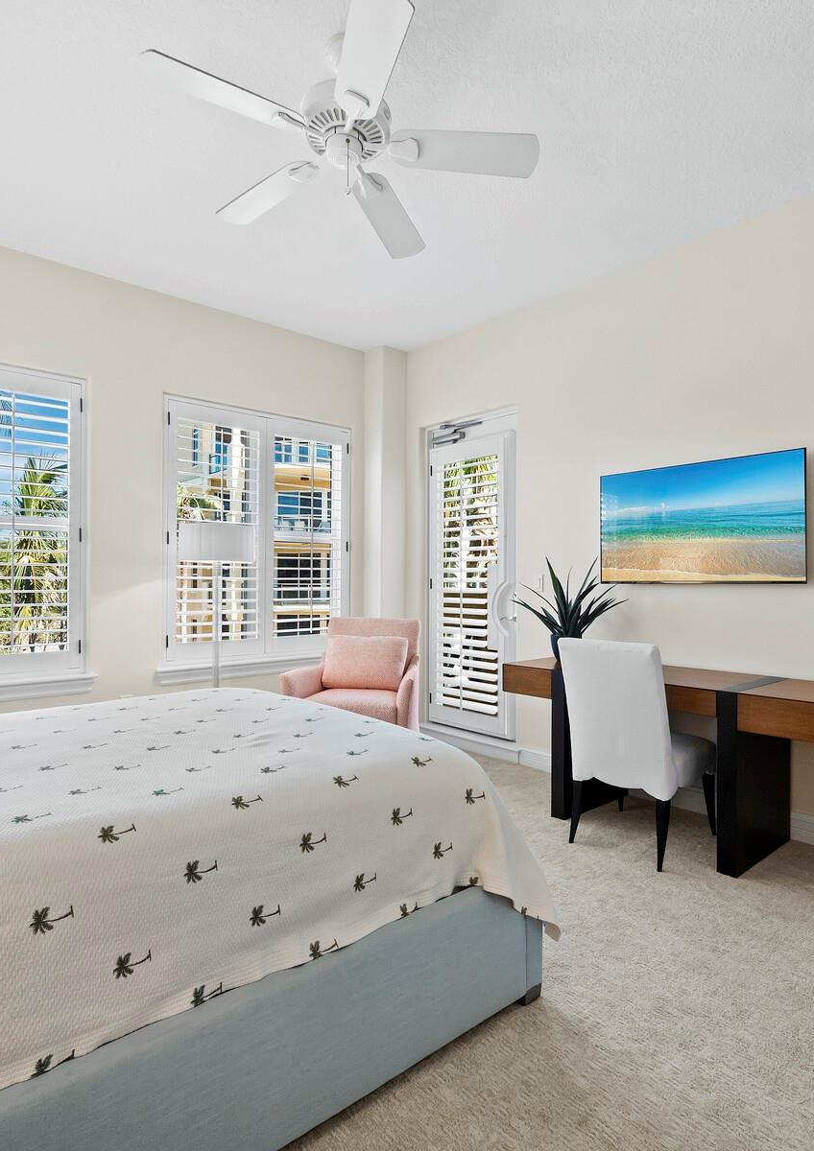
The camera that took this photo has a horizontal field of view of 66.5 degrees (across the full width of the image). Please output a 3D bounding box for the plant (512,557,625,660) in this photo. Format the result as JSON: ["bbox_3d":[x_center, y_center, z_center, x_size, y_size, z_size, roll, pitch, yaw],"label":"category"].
[{"bbox_3d":[0.889,0.206,3.426,0.540,0.570,0.560,0,-1,0],"label":"plant"}]

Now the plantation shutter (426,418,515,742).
[{"bbox_3d":[0.445,0.064,4.437,0.060,2.075,0.808,1,-1,-43],"label":"plantation shutter"}]

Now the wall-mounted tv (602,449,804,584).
[{"bbox_3d":[1.478,-0.263,3.200,0.050,0.614,1.038,1,-1,-43],"label":"wall-mounted tv"}]

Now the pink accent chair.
[{"bbox_3d":[-0.335,0.782,4.112,0.800,0.940,0.800,0,-1,15],"label":"pink accent chair"}]

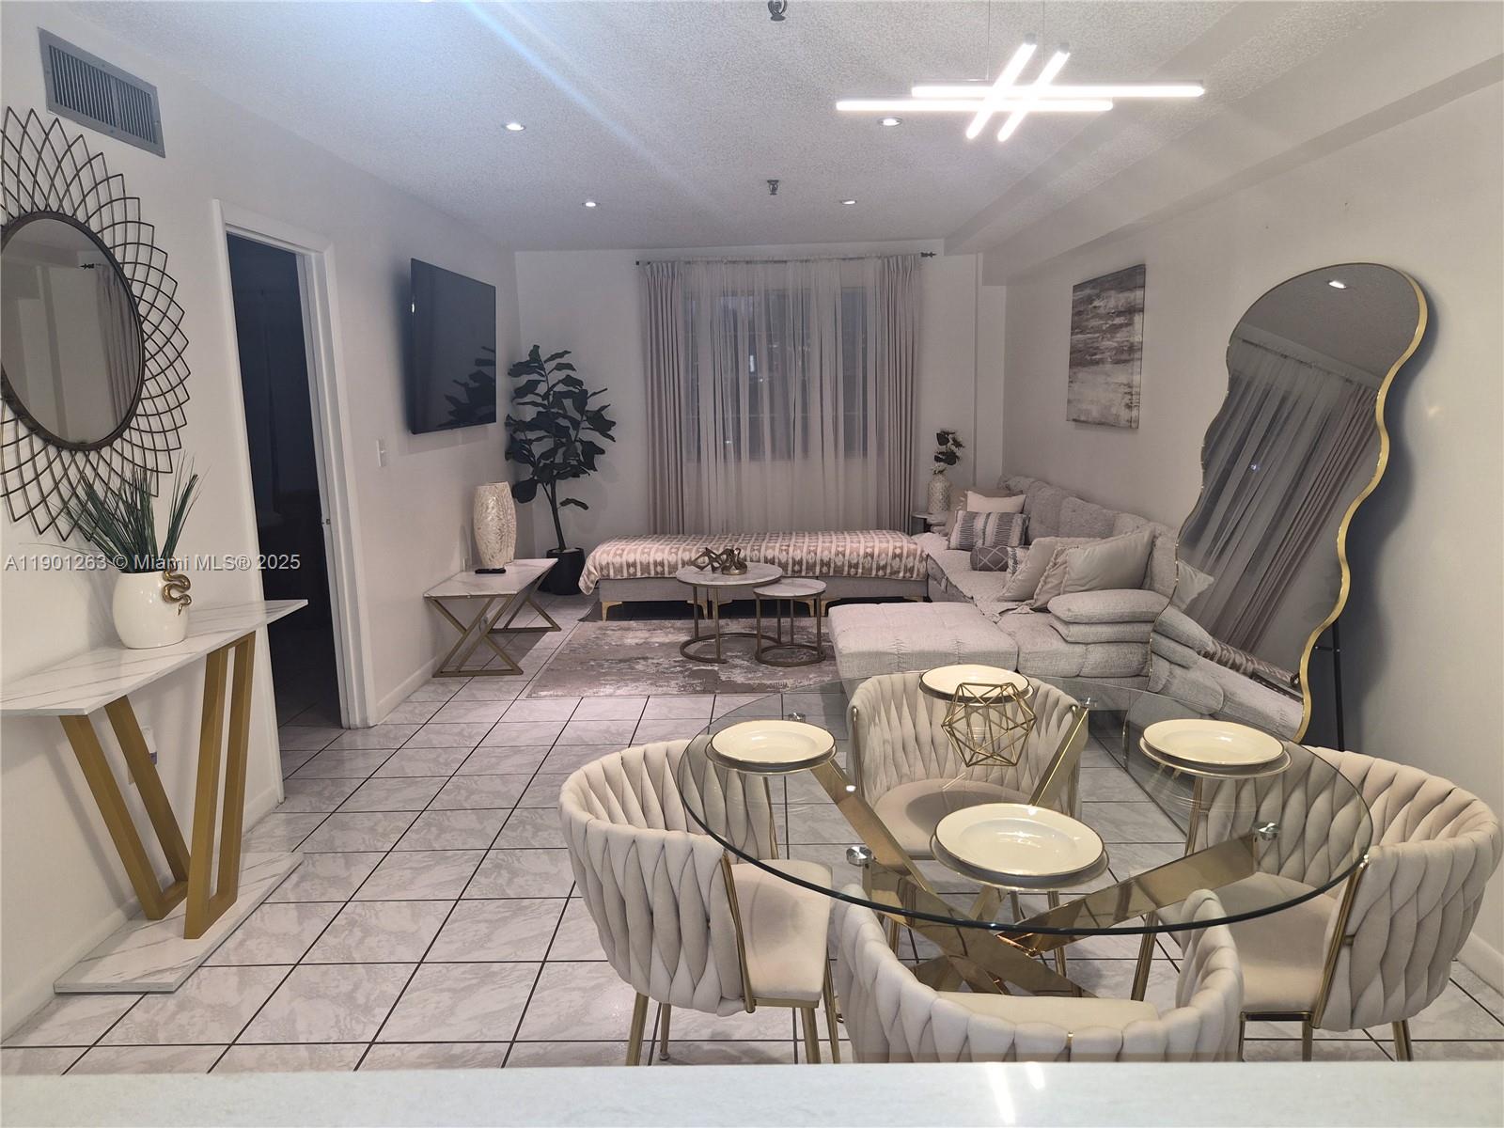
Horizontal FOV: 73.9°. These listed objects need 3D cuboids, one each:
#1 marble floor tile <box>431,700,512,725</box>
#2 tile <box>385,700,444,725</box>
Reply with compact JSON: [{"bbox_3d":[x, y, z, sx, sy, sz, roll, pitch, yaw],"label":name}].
[{"bbox_3d":[-1.318,0.702,4.715,0.322,0.010,0.322,-1,10,1],"label":"marble floor tile"},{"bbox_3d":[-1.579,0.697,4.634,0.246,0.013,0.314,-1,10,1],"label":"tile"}]

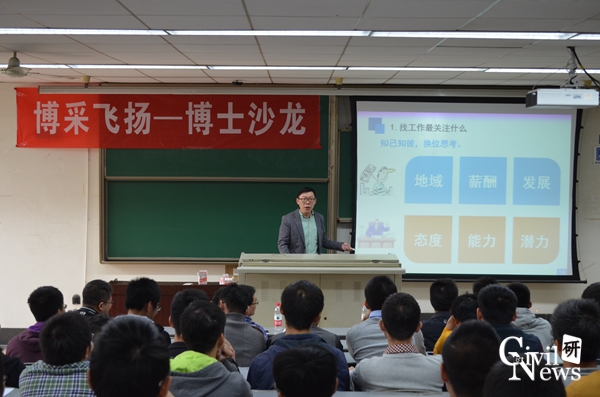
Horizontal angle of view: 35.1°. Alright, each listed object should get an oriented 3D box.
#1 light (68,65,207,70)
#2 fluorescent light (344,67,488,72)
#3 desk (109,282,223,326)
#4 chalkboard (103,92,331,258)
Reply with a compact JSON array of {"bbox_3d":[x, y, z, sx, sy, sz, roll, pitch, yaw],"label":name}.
[{"bbox_3d":[-1.414,-1.149,8.297,1.224,0.080,0.300,0,3,0],"label":"light"},{"bbox_3d":[1.022,-1.133,8.309,1.224,0.080,0.300,0,3,0],"label":"fluorescent light"},{"bbox_3d":[-1.210,1.199,9.249,1.188,0.779,0.500,0,3,0],"label":"desk"},{"bbox_3d":[-0.914,-0.218,10.466,2.546,1.861,0.120,0,3,0],"label":"chalkboard"}]

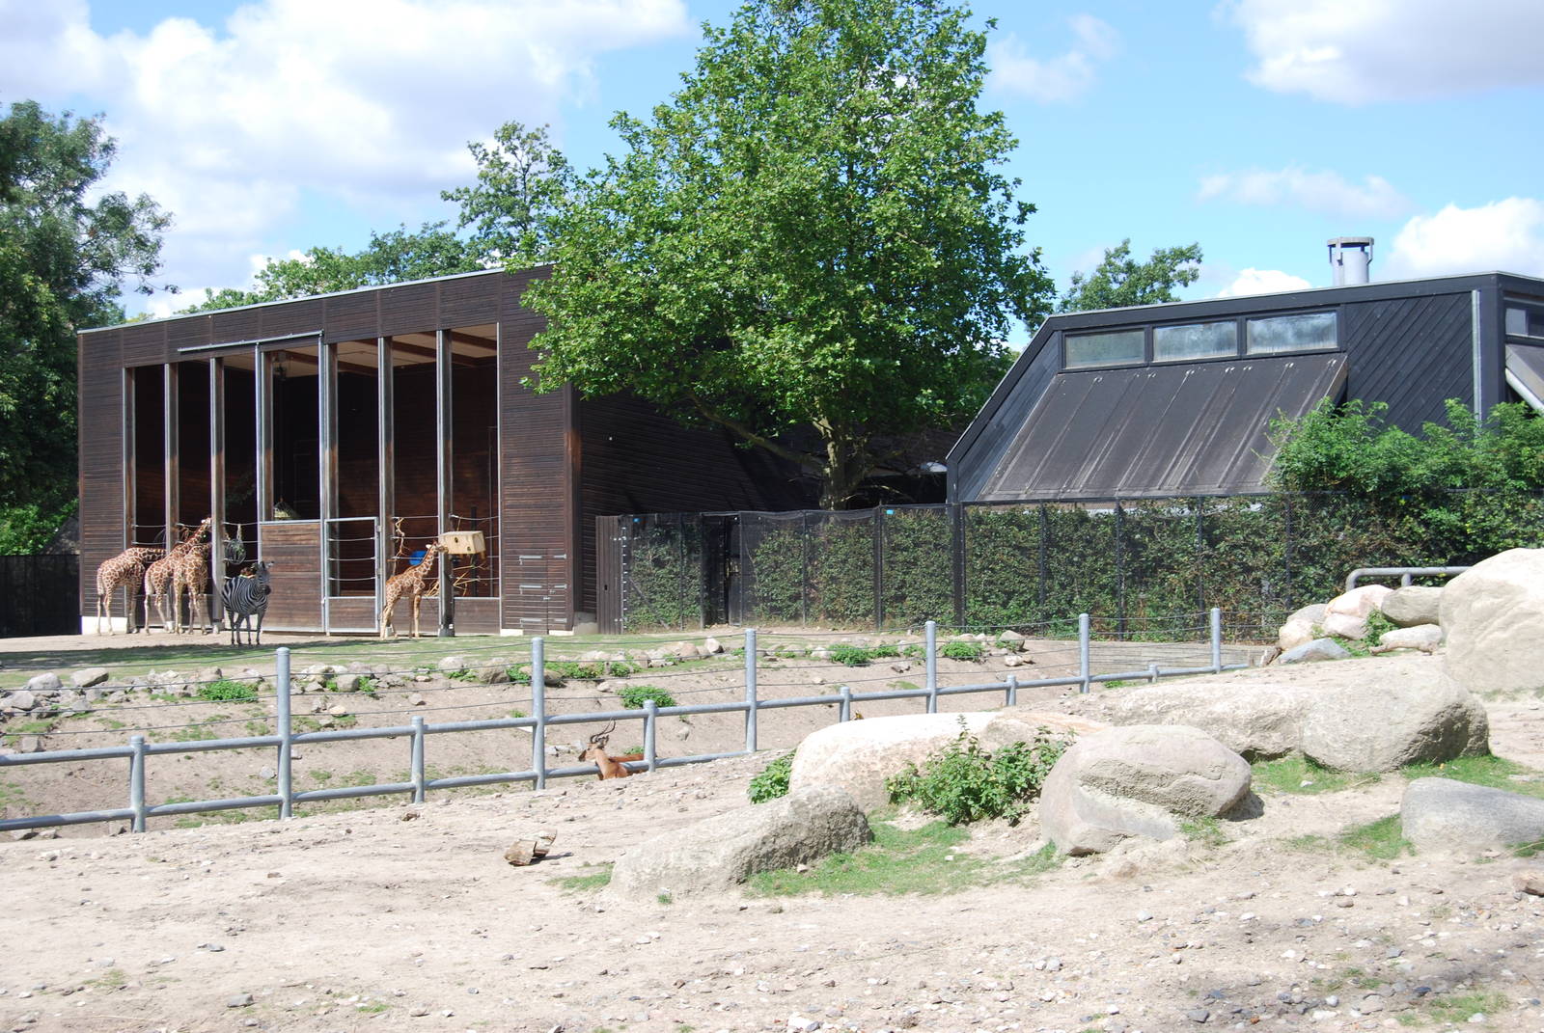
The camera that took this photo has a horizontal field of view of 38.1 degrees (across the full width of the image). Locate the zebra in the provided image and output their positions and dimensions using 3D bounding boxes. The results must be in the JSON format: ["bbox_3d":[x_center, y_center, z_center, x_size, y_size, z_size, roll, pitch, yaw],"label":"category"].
[{"bbox_3d":[-10.188,1.676,43.400,0.550,1.600,1.850,0,-1,-35],"label":"zebra"}]

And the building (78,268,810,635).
[{"bbox_3d":[-8.218,-0.961,51.566,18.250,7.340,6.800,-2,-1,43],"label":"building"}]

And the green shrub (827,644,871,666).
[{"bbox_3d":[1.279,2.298,37.000,0.720,0.350,0.600,-1,-1,0],"label":"green shrub"}]

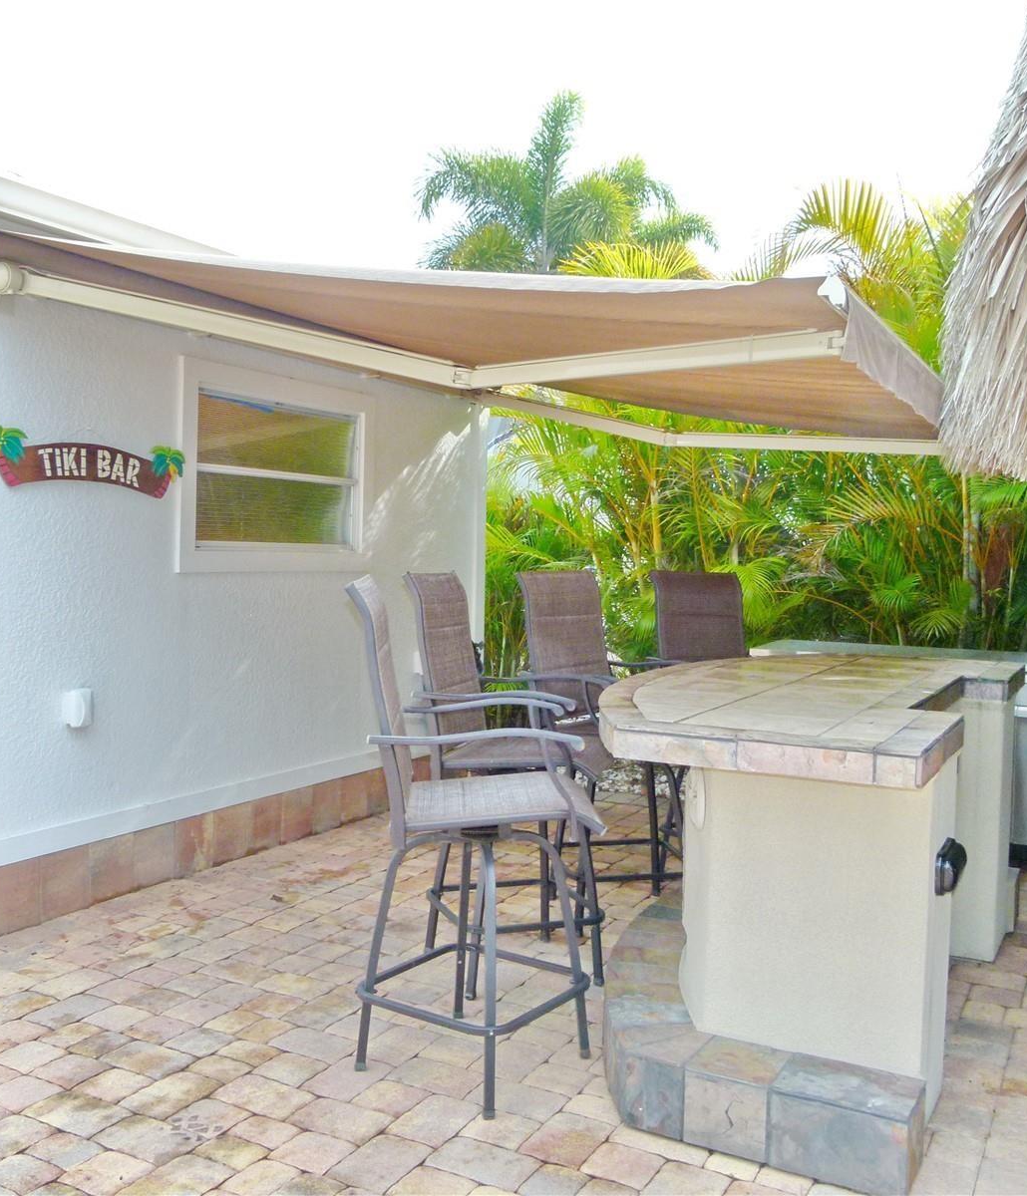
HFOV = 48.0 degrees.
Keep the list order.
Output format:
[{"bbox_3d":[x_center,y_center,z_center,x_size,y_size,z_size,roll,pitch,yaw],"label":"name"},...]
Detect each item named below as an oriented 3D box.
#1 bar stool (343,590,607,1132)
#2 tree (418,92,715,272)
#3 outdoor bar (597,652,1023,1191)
[{"bbox_3d":[-0.084,0.586,3.020,0.640,1.280,0.620,1,2,0],"label":"bar stool"},{"bbox_3d":[0.548,-3.052,15.906,4.100,7.790,4.100,1,2,0],"label":"tree"},{"bbox_3d":[0.898,0.747,3.646,1.120,0.955,2.520,2,2,28],"label":"outdoor bar"}]

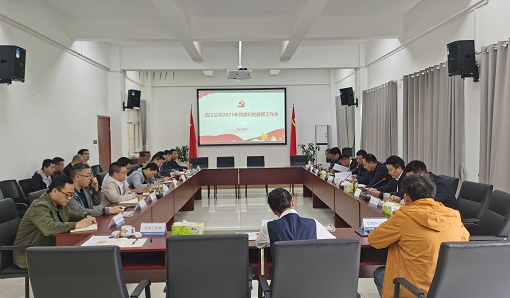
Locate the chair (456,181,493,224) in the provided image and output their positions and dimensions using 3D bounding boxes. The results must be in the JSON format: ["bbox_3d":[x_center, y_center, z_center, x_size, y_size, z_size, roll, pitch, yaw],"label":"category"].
[{"bbox_3d":[2.275,0.897,4.482,0.620,1.000,0.570,-1,2,-13],"label":"chair"}]

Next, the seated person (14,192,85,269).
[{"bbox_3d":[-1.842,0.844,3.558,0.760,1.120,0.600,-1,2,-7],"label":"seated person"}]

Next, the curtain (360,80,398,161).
[{"bbox_3d":[3.136,-0.313,10.148,0.160,2.550,2.700,-1,2,-1],"label":"curtain"}]

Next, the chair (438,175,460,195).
[{"bbox_3d":[2.263,0.873,5.201,0.620,1.000,0.570,-1,2,-9],"label":"chair"}]

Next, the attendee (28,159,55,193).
[{"bbox_3d":[-2.907,0.780,5.884,0.780,1.260,0.520,-1,2,-1],"label":"attendee"}]

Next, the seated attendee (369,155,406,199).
[{"bbox_3d":[1.940,0.736,5.237,0.780,1.280,0.570,-1,2,-14],"label":"seated attendee"}]

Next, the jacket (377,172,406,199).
[{"bbox_3d":[1.988,0.585,5.233,0.660,0.620,0.560,-1,2,-14],"label":"jacket"}]

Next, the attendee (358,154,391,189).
[{"bbox_3d":[1.982,0.717,6.209,0.760,1.250,0.570,-1,2,-11],"label":"attendee"}]

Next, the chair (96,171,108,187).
[{"bbox_3d":[-2.132,0.883,6.351,0.630,0.990,0.570,-1,2,-1],"label":"chair"}]

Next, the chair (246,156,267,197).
[{"bbox_3d":[0.040,0.703,10.183,0.570,0.990,0.630,-1,2,-1],"label":"chair"}]

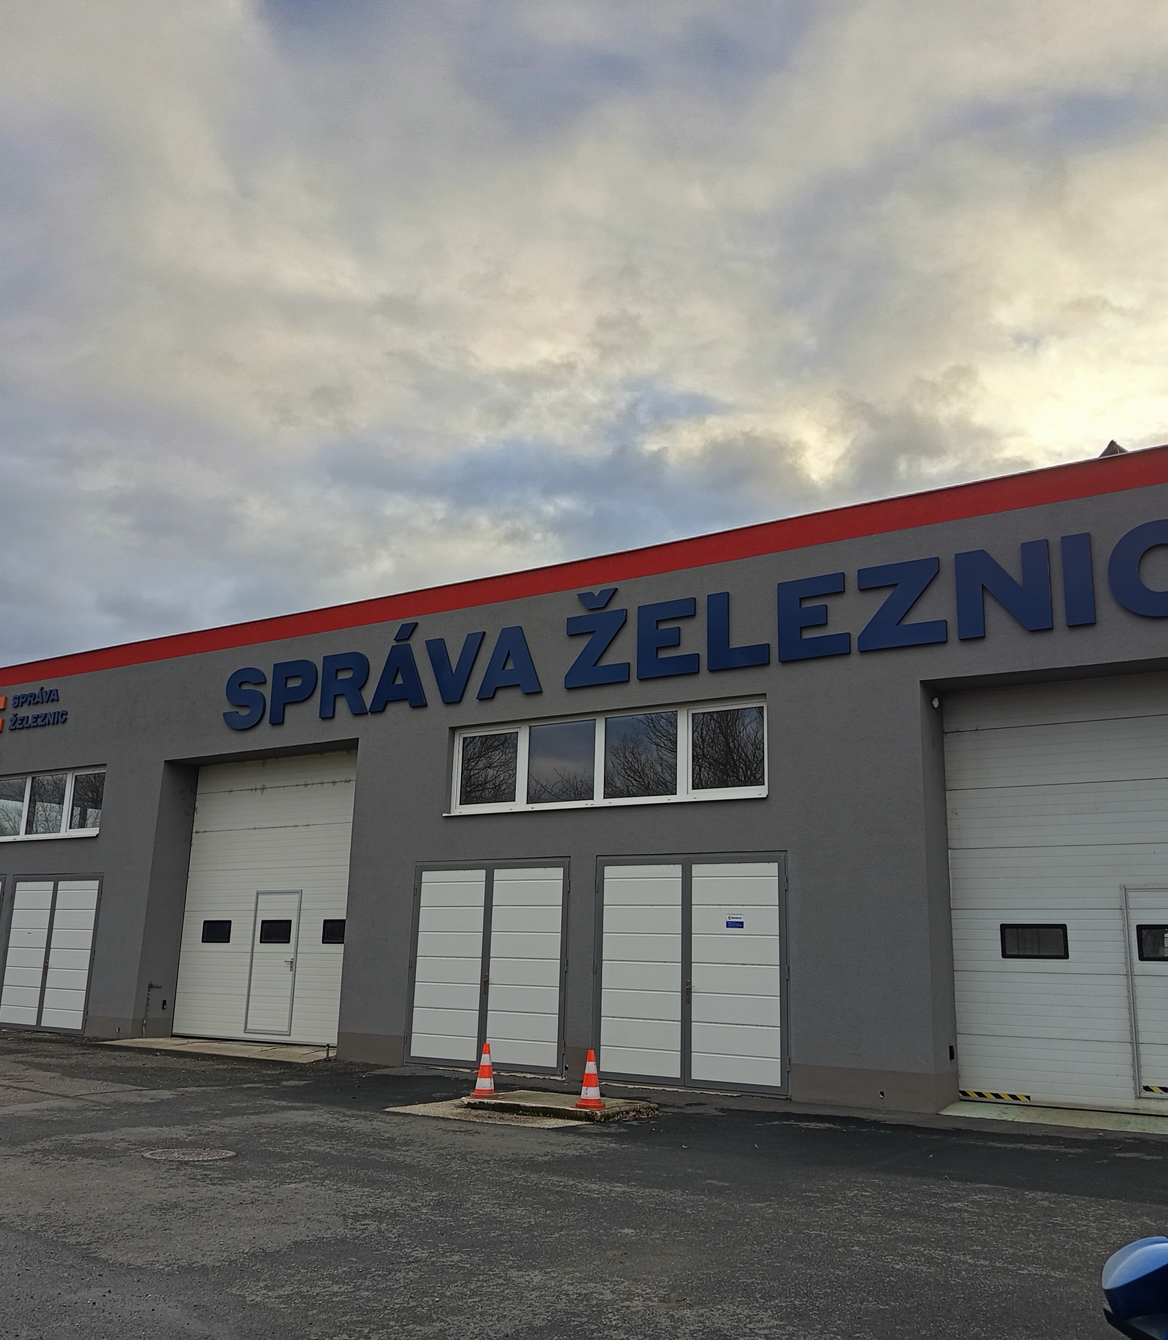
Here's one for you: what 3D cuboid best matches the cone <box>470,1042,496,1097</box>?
[{"bbox_3d":[-0.981,3.943,12.220,0.260,0.500,0.260,2,-13,-4],"label":"cone"}]

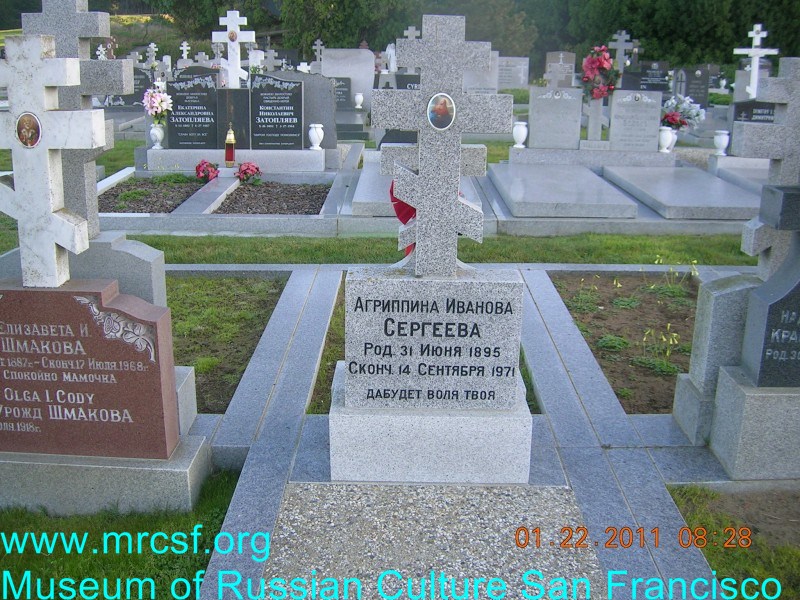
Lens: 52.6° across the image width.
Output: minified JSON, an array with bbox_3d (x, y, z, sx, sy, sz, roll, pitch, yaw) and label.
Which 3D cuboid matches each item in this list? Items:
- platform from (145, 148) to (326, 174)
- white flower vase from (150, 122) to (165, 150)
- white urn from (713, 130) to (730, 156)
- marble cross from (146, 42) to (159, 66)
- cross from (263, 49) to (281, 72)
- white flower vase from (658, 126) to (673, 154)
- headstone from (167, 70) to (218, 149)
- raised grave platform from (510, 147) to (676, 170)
[{"bbox_3d":[-1.642,-1.448,8.253,1.780,0.220,0.340,0,19,0],"label":"platform"},{"bbox_3d":[-2.430,-1.633,8.105,0.147,0.253,0.147,0,19,0],"label":"white flower vase"},{"bbox_3d":[3.221,-1.562,8.078,0.153,0.251,0.150,1,17,0],"label":"white urn"},{"bbox_3d":[-7.189,-7.131,23.566,0.326,0.668,0.120,1,17,0],"label":"marble cross"},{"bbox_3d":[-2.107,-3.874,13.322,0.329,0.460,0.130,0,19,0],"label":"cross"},{"bbox_3d":[2.651,-1.597,8.072,0.136,0.254,0.140,1,17,0],"label":"white flower vase"},{"bbox_3d":[-2.051,-1.881,8.065,0.495,0.723,0.140,1,17,0],"label":"headstone"},{"bbox_3d":[1.924,-1.433,8.177,1.627,0.204,0.290,1,17,0],"label":"raised grave platform"}]

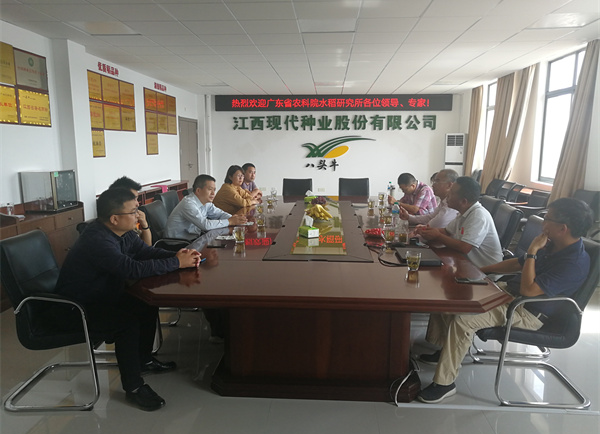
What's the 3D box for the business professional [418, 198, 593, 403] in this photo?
[{"bbox_3d":[1.224,0.461,2.887,0.980,1.190,0.600,1,9,4],"label":"business professional"}]

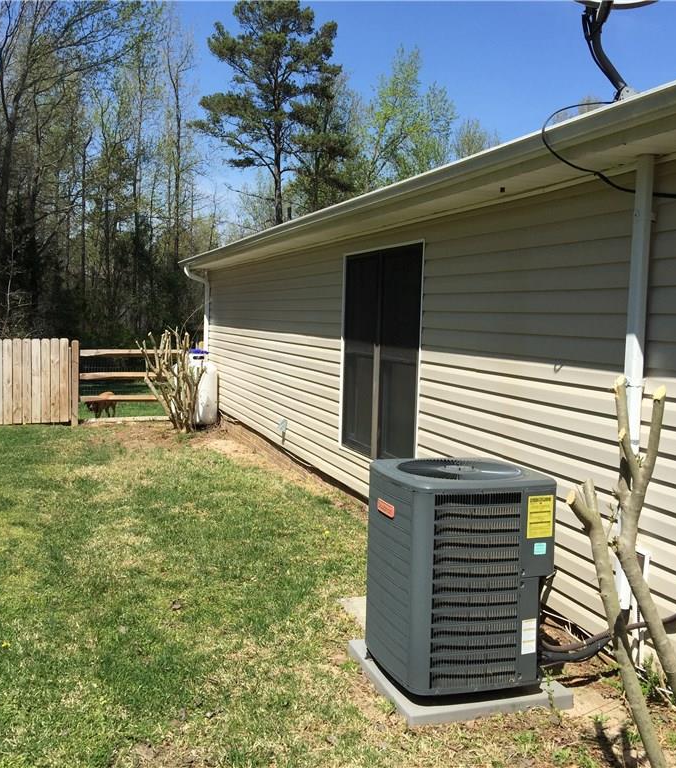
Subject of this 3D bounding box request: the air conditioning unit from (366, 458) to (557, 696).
[{"bbox_3d":[0.550,0.873,4.141,0.688,0.938,0.718,0,5,-18],"label":"air conditioning unit"}]

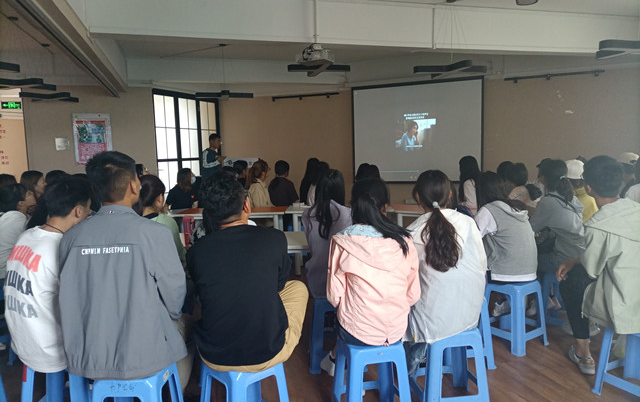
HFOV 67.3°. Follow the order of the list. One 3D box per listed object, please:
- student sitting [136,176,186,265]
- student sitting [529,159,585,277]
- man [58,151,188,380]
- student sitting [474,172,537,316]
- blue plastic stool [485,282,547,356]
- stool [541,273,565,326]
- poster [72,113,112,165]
[{"bbox_3d":[-0.965,0.481,3.322,0.460,1.260,0.720,2,6,38],"label":"student sitting"},{"bbox_3d":[1.870,0.322,3.860,0.500,1.300,0.740,-3,6,-18],"label":"student sitting"},{"bbox_3d":[-0.880,0.474,2.440,0.590,1.420,0.800,-1,6,0],"label":"man"},{"bbox_3d":[1.380,0.381,3.690,0.500,1.240,0.780,-2,6,-3],"label":"student sitting"},{"bbox_3d":[1.378,0.803,3.458,0.365,0.465,0.365,-5,6,-34],"label":"blue plastic stool"},{"bbox_3d":[1.910,0.766,3.680,0.360,0.450,0.360,-5,7,-30],"label":"stool"},{"bbox_3d":[-3.310,-0.890,7.000,0.540,0.760,0.020,-3,6,-15],"label":"poster"}]

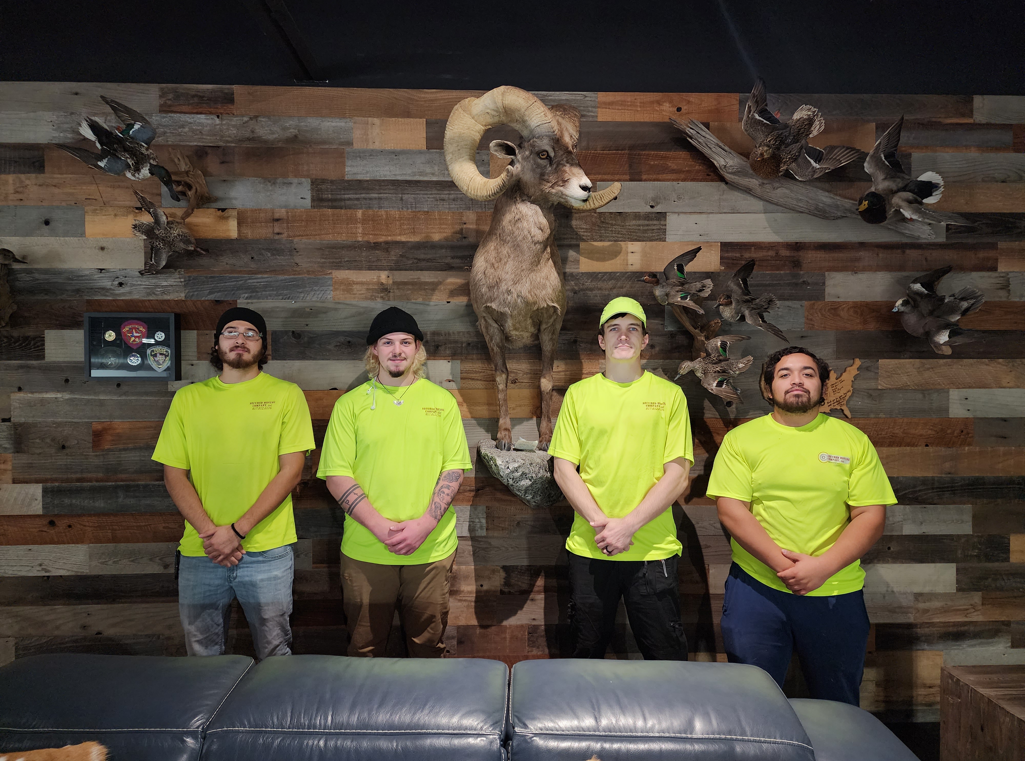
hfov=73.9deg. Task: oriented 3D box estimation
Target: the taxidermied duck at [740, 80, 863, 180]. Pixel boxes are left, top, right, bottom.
[{"bbox_3d":[1.195,-1.043,2.820,0.500,0.300,0.460,36,36,3],"label":"taxidermied duck"}]

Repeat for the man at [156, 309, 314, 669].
[{"bbox_3d":[-1.007,0.630,2.497,0.570,1.800,0.350,0,1,-5],"label":"man"}]

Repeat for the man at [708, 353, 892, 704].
[{"bbox_3d":[0.943,0.714,2.259,0.605,1.652,0.420,0,1,12],"label":"man"}]

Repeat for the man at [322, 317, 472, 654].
[{"bbox_3d":[-0.427,0.630,2.497,0.550,1.800,0.350,0,1,-2],"label":"man"}]

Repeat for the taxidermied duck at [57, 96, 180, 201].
[{"bbox_3d":[-1.508,-0.902,2.708,0.523,0.265,0.200,31,-9,6],"label":"taxidermied duck"}]

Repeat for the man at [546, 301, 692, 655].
[{"bbox_3d":[0.392,0.621,2.488,0.520,1.850,0.350,0,1,0],"label":"man"}]

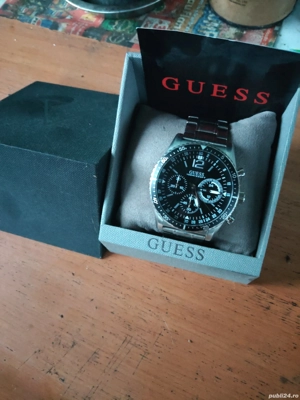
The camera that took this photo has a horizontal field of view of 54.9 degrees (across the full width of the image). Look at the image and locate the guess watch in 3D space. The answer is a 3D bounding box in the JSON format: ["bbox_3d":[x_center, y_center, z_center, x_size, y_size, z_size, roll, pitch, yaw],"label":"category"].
[{"bbox_3d":[0.029,-0.014,0.175,0.049,0.066,0.055,12,14,5],"label":"guess watch"}]

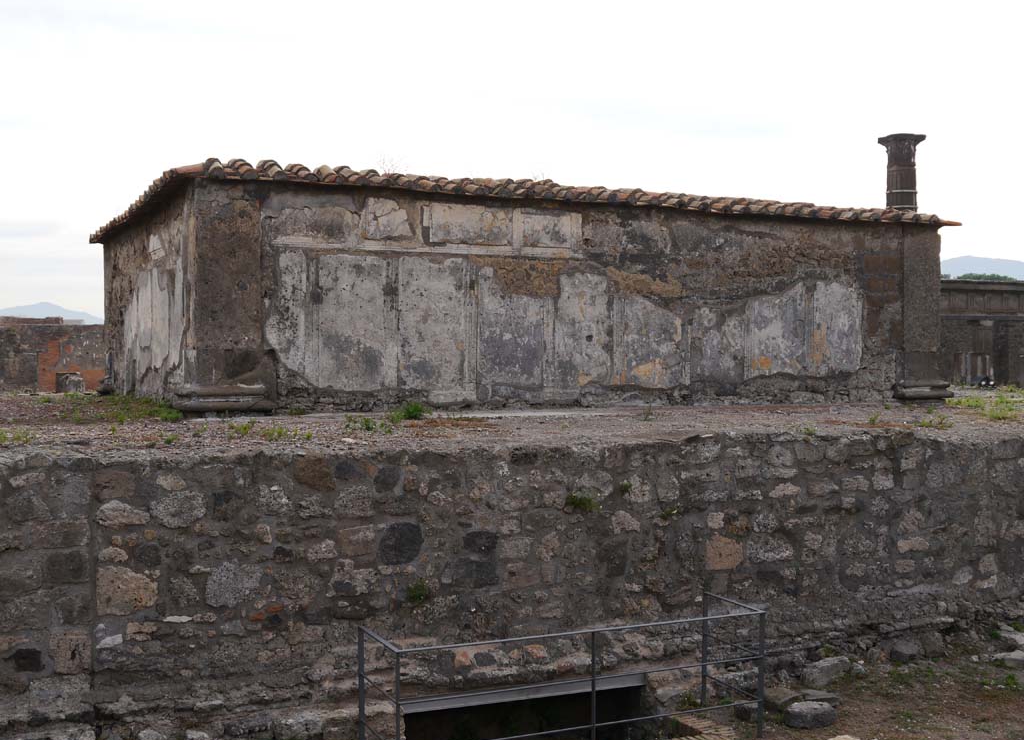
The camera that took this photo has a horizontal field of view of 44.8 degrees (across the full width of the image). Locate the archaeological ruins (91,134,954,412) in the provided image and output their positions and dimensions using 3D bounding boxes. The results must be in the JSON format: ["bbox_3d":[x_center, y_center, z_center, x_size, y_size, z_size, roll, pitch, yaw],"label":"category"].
[{"bbox_3d":[-0.310,-1.130,22.700,12.900,3.200,9.600,0,1,-25],"label":"archaeological ruins"}]

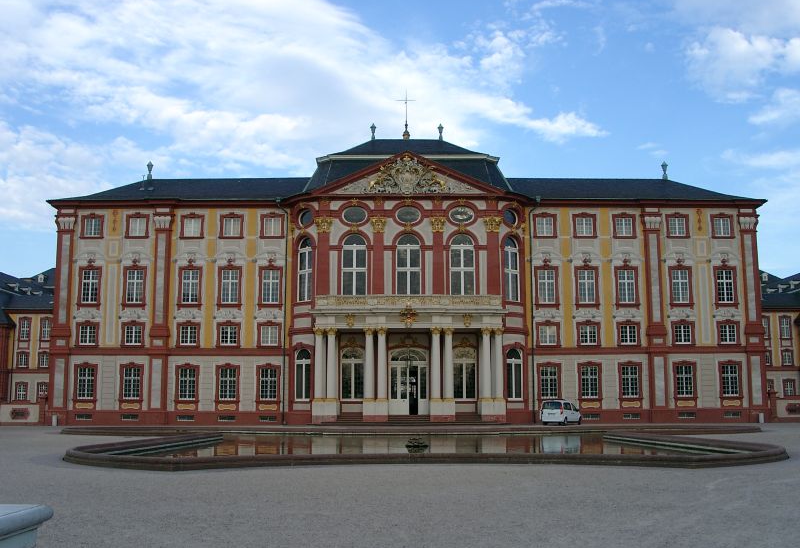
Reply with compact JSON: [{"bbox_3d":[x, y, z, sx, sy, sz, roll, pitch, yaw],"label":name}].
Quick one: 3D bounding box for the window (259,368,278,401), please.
[{"bbox_3d":[-10.681,8.943,63.890,1.470,2.610,0.250,0,-8,0],"label":"window"}]

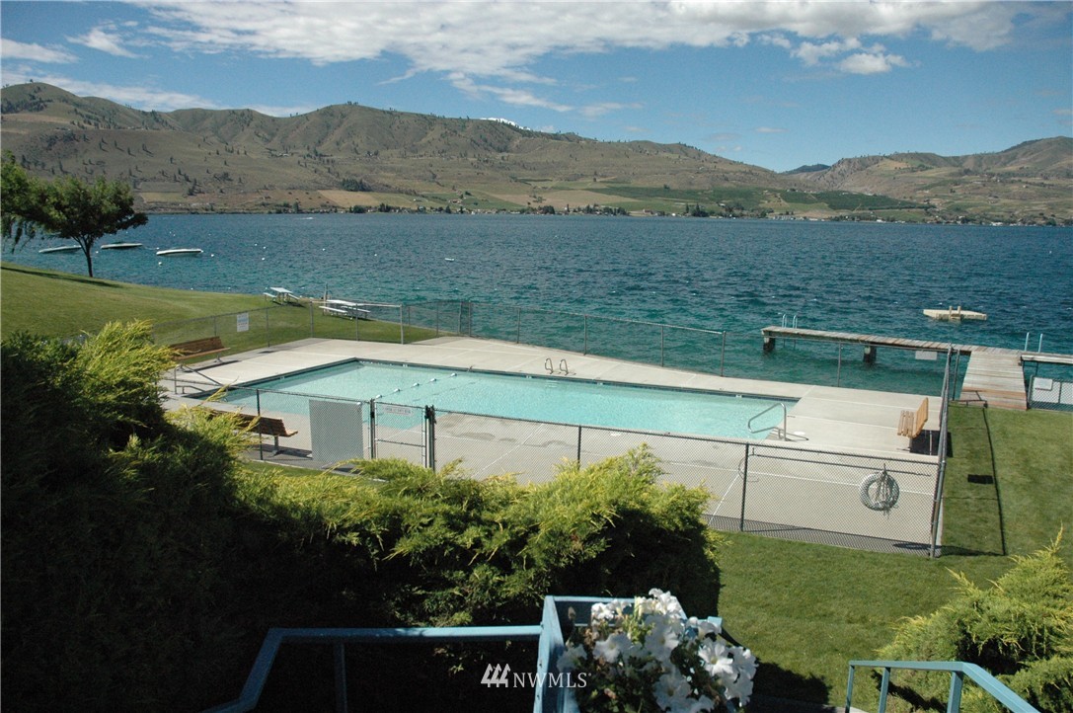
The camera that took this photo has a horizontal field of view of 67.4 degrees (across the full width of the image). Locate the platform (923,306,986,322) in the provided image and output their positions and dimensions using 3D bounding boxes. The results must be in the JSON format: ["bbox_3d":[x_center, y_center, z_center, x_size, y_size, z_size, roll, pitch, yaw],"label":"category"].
[{"bbox_3d":[25.992,-2.708,50.000,2.900,0.800,2.300,2,10,5],"label":"platform"}]

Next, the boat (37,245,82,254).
[{"bbox_3d":[-69.991,-15.723,118.000,5.600,1.100,2.100,-9,14,-42],"label":"boat"}]

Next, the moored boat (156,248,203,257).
[{"bbox_3d":[-49.250,-14.436,111.000,6.100,1.150,2.200,-4,11,-26],"label":"moored boat"}]

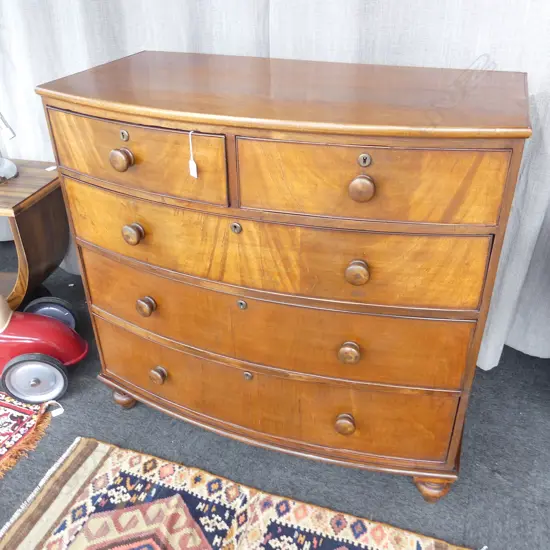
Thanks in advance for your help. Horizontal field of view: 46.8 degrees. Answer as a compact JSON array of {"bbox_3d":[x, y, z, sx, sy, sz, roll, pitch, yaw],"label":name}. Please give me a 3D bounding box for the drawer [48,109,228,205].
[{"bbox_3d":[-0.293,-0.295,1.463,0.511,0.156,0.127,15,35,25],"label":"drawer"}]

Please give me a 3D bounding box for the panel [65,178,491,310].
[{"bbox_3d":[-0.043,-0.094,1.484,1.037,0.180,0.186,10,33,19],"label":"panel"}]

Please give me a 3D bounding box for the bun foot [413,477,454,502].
[{"bbox_3d":[0.403,0.540,1.601,0.090,0.073,0.090,10,33,19],"label":"bun foot"}]

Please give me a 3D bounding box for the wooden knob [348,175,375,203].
[{"bbox_3d":[0.168,-0.169,1.225,0.051,0.051,0.039,5,32,11],"label":"wooden knob"}]

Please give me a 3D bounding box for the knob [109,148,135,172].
[{"bbox_3d":[-0.340,-0.255,1.409,0.051,0.051,0.039,16,35,27],"label":"knob"}]

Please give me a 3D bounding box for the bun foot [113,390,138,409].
[{"bbox_3d":[-0.450,0.369,1.917,0.078,0.067,0.078,10,33,19],"label":"bun foot"}]

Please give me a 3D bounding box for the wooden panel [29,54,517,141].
[{"bbox_3d":[0.014,-0.424,1.475,1.085,0.024,0.561,10,33,19],"label":"wooden panel"}]

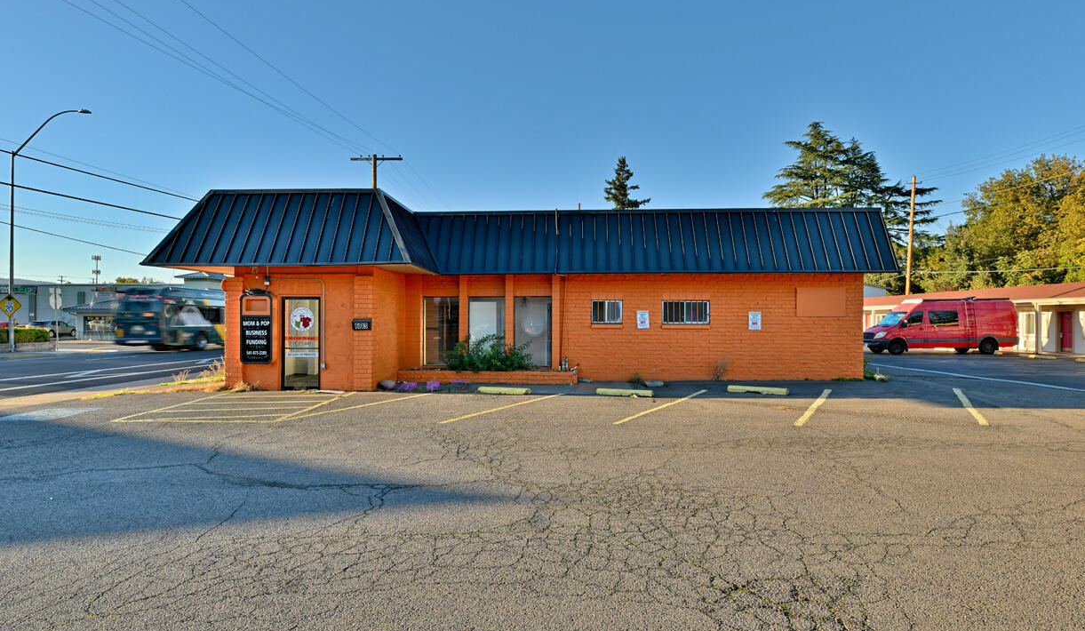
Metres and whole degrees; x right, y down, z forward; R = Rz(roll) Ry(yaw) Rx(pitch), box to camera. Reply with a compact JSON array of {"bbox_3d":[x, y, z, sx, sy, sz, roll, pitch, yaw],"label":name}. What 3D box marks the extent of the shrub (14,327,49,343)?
[{"bbox_3d":[-26.000,1.040,29.000,1.100,0.830,1.500,0,0,8],"label":"shrub"}]

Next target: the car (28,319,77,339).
[{"bbox_3d":[-46.600,1.280,54.500,1.820,1.620,4.500,0,0,-3],"label":"car"}]

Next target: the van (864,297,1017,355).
[{"bbox_3d":[19.850,0.510,28.800,6.940,2.780,2.000,0,0,2],"label":"van"}]

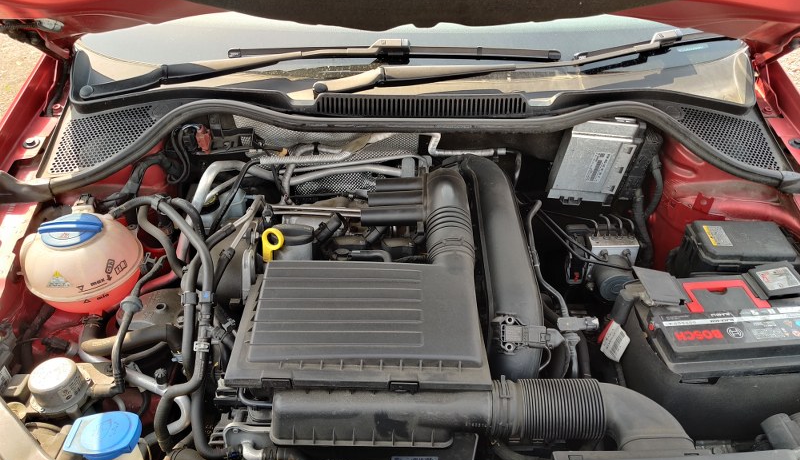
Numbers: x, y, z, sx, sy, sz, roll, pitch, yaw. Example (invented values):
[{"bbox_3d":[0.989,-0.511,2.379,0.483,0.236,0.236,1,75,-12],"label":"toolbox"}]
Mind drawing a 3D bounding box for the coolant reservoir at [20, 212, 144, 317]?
[{"bbox_3d":[-0.442,0.056,0.857,0.154,0.165,0.154,0,42,0],"label":"coolant reservoir"}]

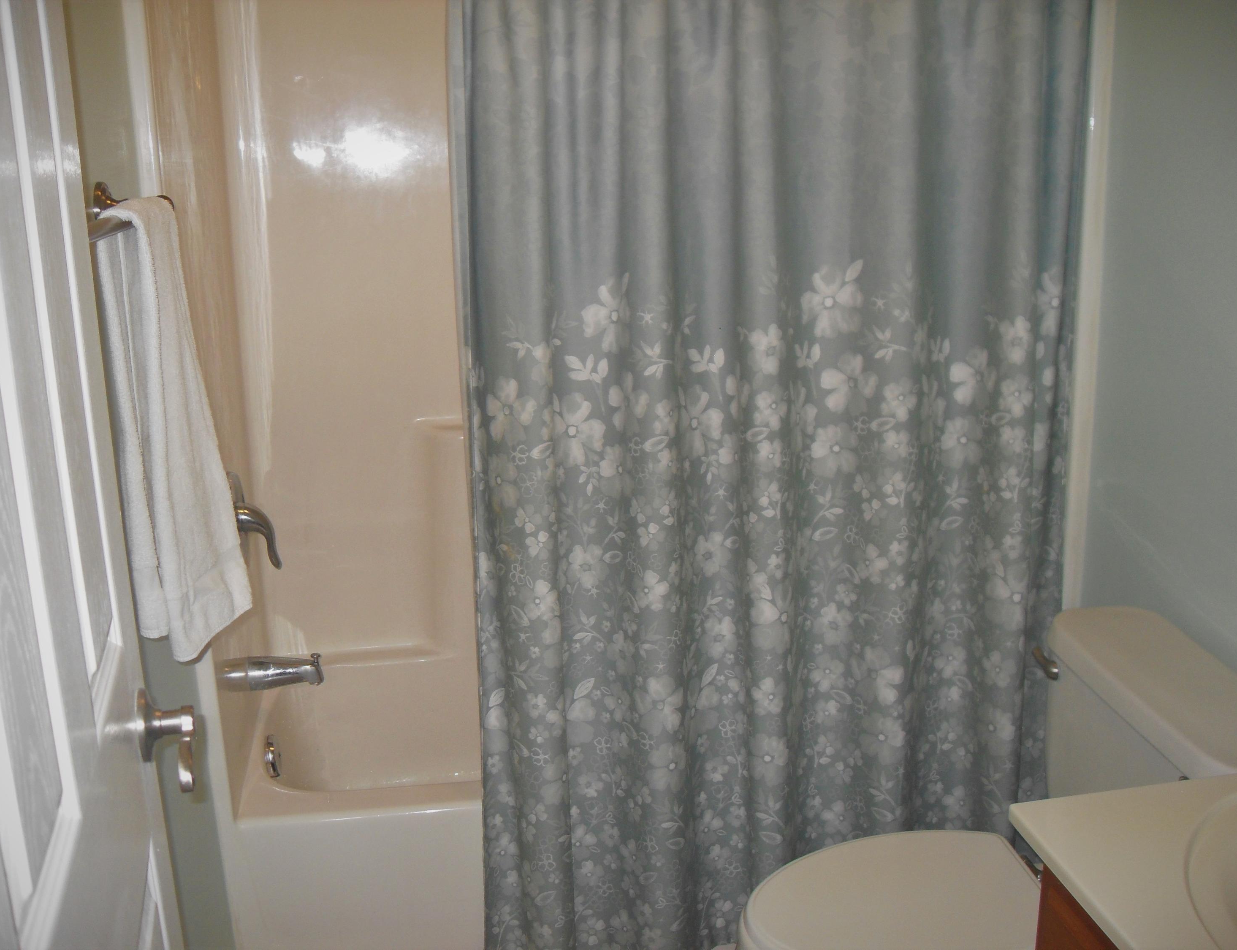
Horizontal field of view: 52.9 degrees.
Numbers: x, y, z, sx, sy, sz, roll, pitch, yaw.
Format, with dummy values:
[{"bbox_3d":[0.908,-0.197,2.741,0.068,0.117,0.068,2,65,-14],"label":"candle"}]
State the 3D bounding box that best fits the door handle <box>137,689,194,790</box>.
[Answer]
[{"bbox_3d":[-0.413,0.244,1.135,0.053,0.069,0.153,-5,15,-15],"label":"door handle"}]

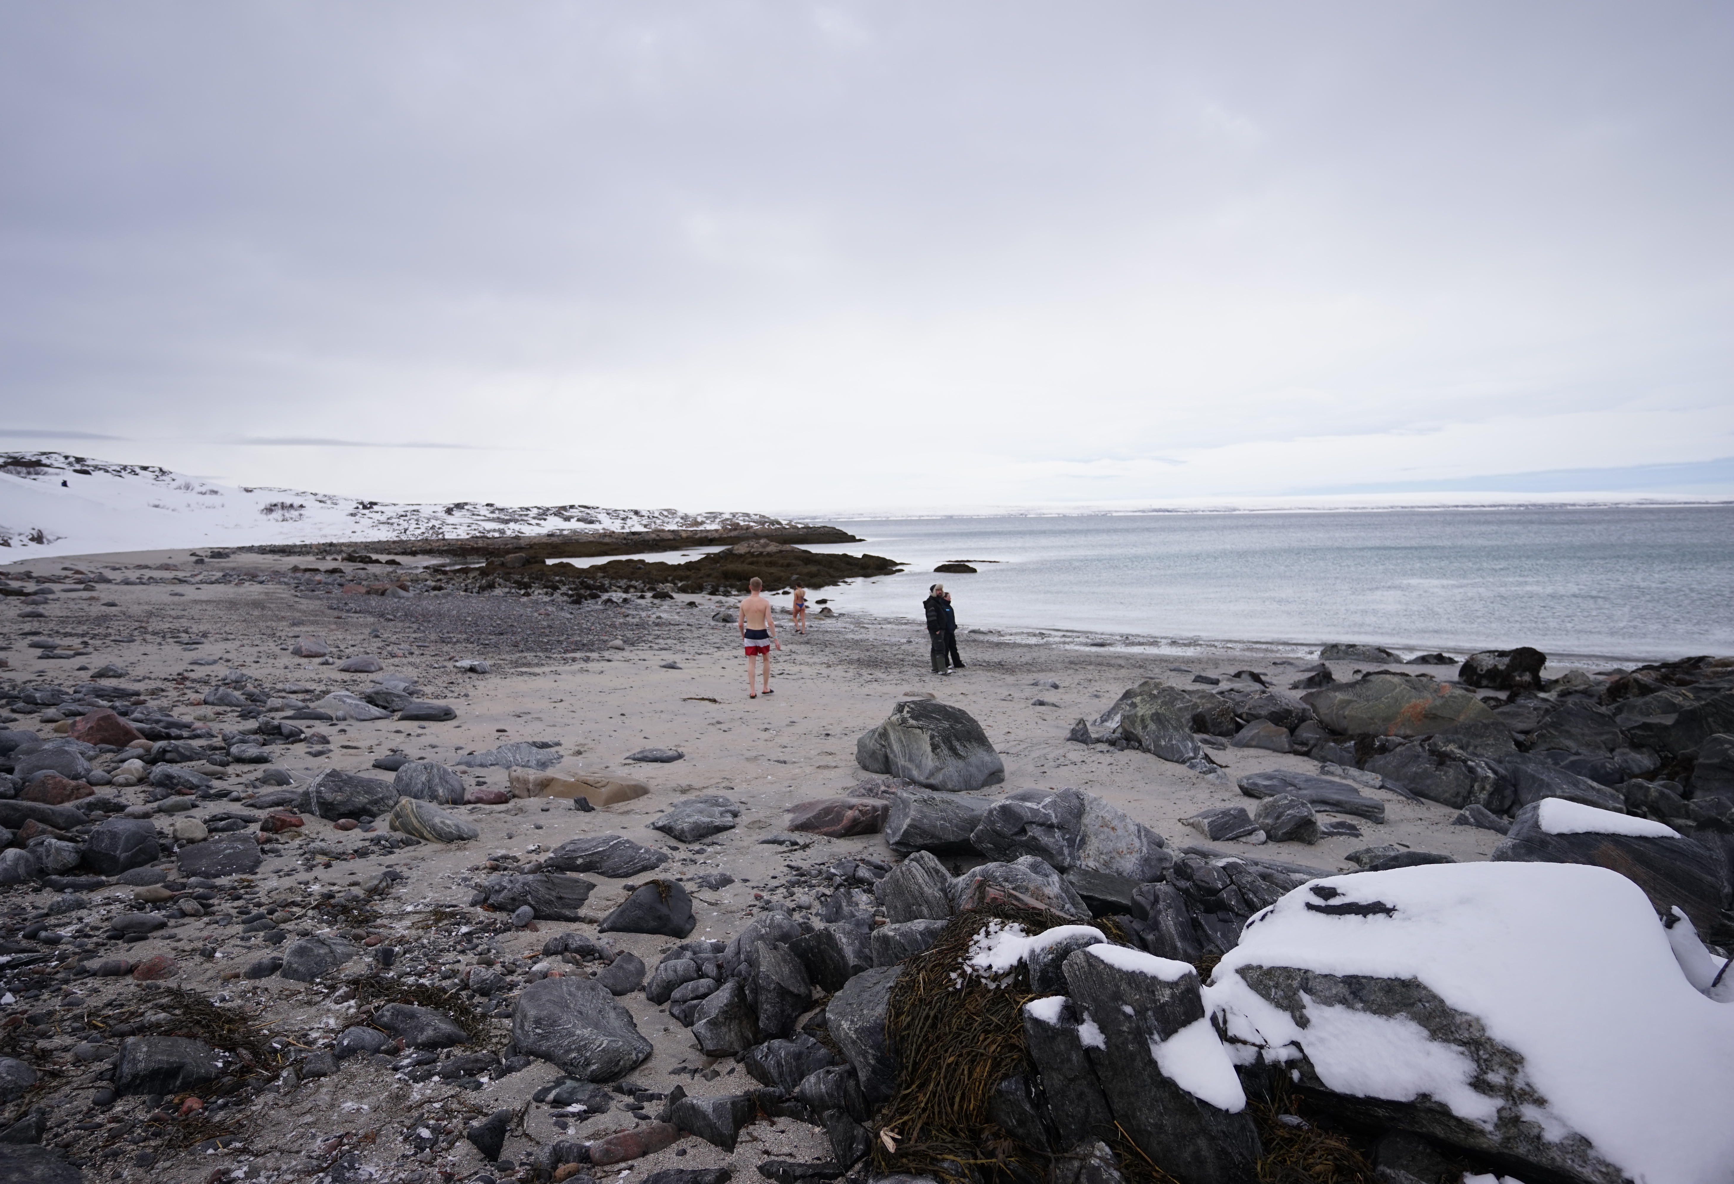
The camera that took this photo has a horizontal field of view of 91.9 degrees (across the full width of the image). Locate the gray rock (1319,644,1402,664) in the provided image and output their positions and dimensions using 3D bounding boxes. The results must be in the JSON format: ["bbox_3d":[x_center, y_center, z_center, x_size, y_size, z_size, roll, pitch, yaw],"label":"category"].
[{"bbox_3d":[11.534,1.442,19.648,1.676,0.403,1.006,2,6,27],"label":"gray rock"}]

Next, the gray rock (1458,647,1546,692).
[{"bbox_3d":[11.924,1.444,15.784,1.320,0.811,0.990,2,6,30],"label":"gray rock"}]

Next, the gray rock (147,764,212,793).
[{"bbox_3d":[-5.320,1.428,6.490,0.401,0.175,0.261,-3,5,-20],"label":"gray rock"}]

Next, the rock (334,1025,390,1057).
[{"bbox_3d":[-1.902,1.694,3.157,0.179,0.083,0.104,-4,6,-30],"label":"rock"}]

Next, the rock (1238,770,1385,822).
[{"bbox_3d":[3.707,1.661,7.031,1.119,0.252,0.481,4,7,43],"label":"rock"}]

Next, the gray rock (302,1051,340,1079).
[{"bbox_3d":[-1.965,1.704,3.020,0.116,0.065,0.087,-3,5,-25],"label":"gray rock"}]

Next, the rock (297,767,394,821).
[{"bbox_3d":[-3.717,1.423,6.016,0.597,0.289,0.448,-3,5,-20],"label":"rock"}]

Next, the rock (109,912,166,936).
[{"bbox_3d":[-3.209,1.463,3.696,0.199,0.070,0.100,-2,5,-12],"label":"rock"}]

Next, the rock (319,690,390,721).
[{"bbox_3d":[-6.021,1.340,9.889,0.750,0.280,0.480,-3,5,-20],"label":"rock"}]

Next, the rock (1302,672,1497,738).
[{"bbox_3d":[6.675,1.443,10.611,2.074,0.778,1.244,0,5,15],"label":"rock"}]

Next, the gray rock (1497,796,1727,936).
[{"bbox_3d":[4.080,1.500,4.650,0.720,0.550,1.000,-4,6,-35],"label":"gray rock"}]

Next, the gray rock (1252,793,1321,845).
[{"bbox_3d":[3.046,1.654,6.104,0.411,0.324,0.329,0,5,10],"label":"gray rock"}]

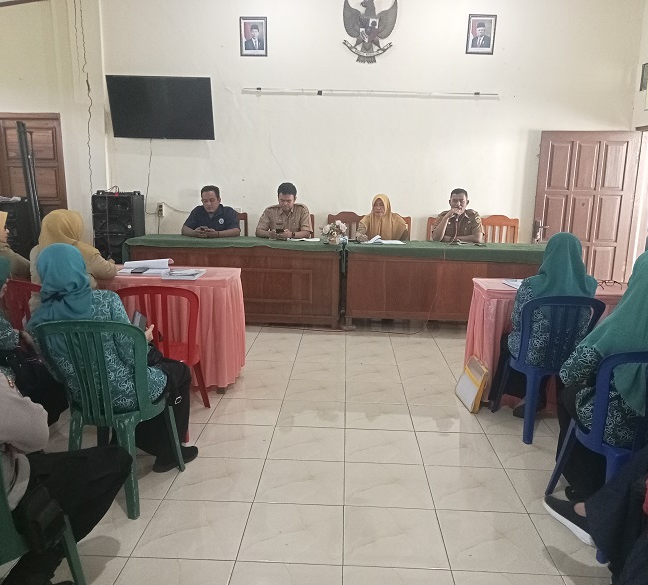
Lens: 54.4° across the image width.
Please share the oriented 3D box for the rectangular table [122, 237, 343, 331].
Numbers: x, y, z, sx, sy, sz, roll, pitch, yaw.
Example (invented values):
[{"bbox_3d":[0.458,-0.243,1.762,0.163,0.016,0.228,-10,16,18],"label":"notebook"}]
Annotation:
[{"bbox_3d":[-0.880,-0.131,6.454,2.080,0.790,0.660,2,10,2],"label":"rectangular table"}]

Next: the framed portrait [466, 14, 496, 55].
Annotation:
[{"bbox_3d":[1.672,-2.736,6.698,0.285,0.385,0.040,2,19,2],"label":"framed portrait"}]

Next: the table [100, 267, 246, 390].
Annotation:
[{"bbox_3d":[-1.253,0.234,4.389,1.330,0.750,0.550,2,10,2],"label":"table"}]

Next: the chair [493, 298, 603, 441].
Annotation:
[{"bbox_3d":[1.260,0.387,3.628,0.470,0.835,0.540,1,10,-2],"label":"chair"}]

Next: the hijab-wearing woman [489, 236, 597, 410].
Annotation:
[{"bbox_3d":[1.293,0.207,3.727,0.500,1.150,0.650,1,10,-2],"label":"hijab-wearing woman"}]

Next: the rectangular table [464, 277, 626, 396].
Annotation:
[{"bbox_3d":[1.682,0.321,4.256,1.370,0.750,0.550,2,10,2],"label":"rectangular table"}]

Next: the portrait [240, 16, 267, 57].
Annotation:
[{"bbox_3d":[-0.776,-2.829,6.977,0.297,0.407,0.030,2,10,2],"label":"portrait"}]

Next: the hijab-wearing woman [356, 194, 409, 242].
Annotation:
[{"bbox_3d":[0.608,-0.409,6.735,0.540,1.265,0.680,2,10,2],"label":"hijab-wearing woman"}]

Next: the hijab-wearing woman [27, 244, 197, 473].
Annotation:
[{"bbox_3d":[-0.860,0.325,2.855,0.540,1.130,0.740,5,11,20],"label":"hijab-wearing woman"}]

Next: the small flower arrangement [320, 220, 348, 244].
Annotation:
[{"bbox_3d":[0.104,-0.585,6.194,0.260,0.240,0.220,2,10,2],"label":"small flower arrangement"}]

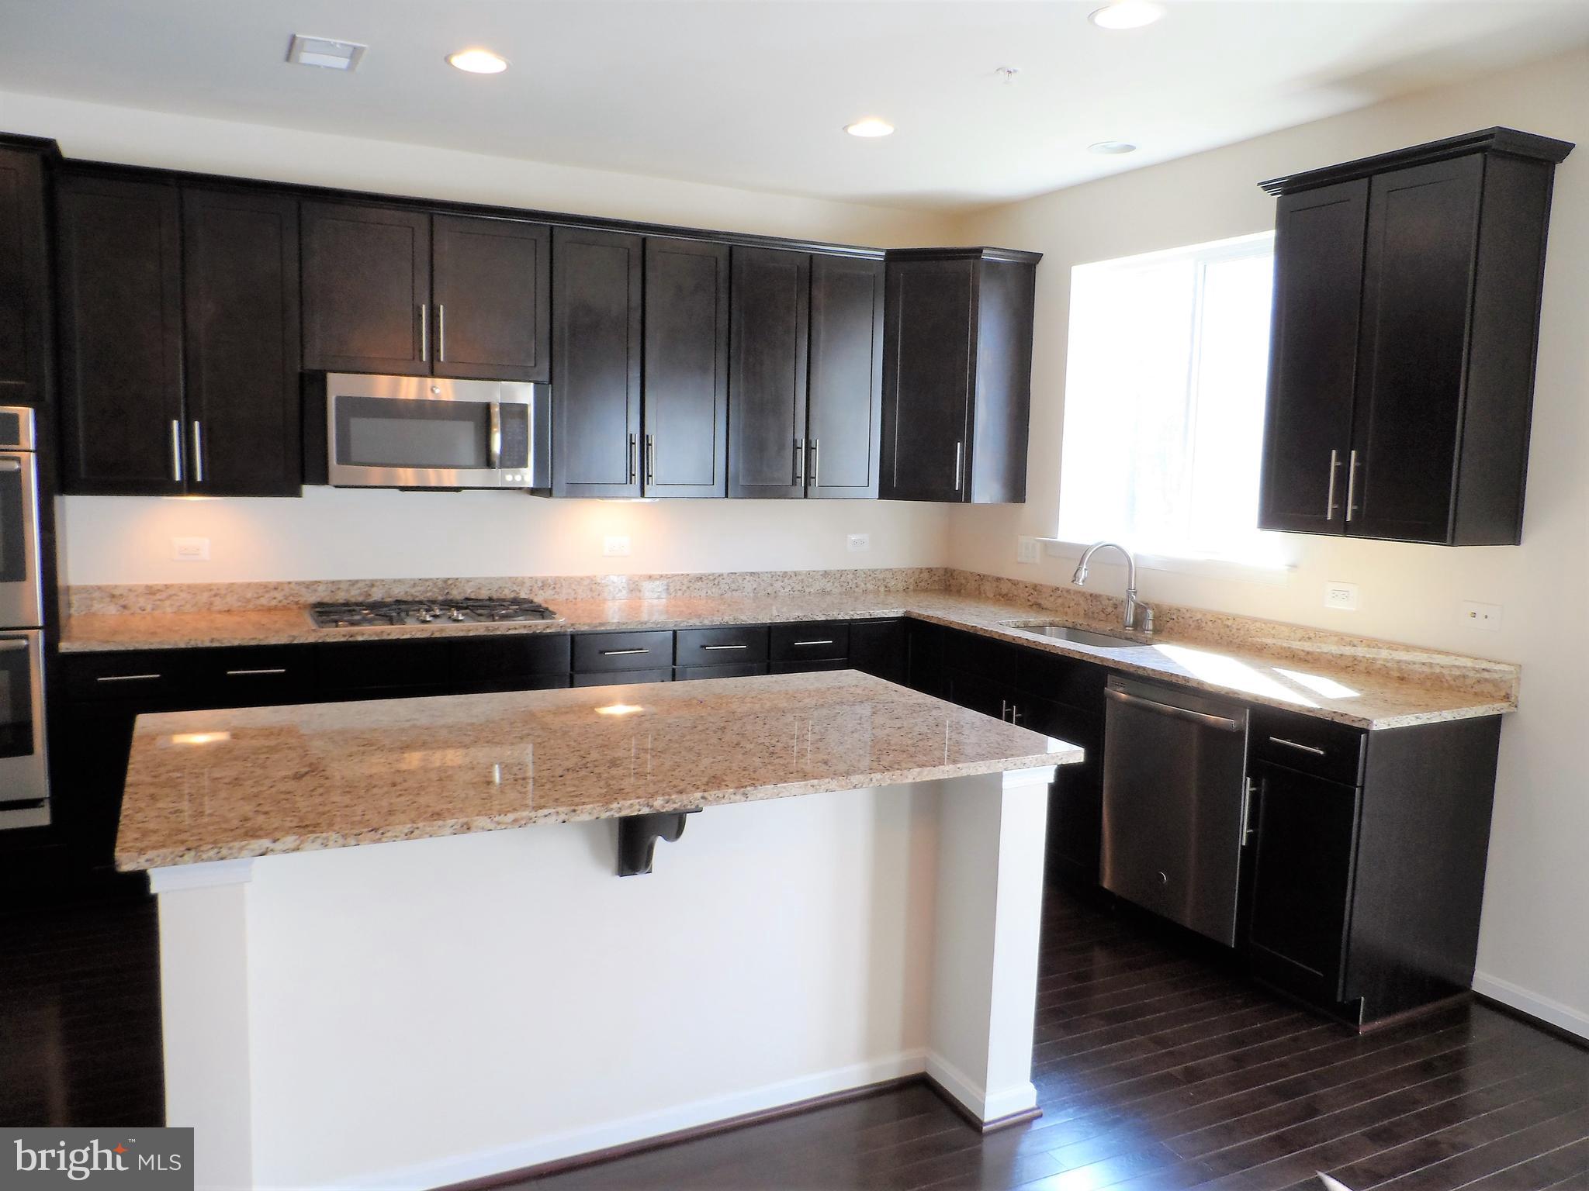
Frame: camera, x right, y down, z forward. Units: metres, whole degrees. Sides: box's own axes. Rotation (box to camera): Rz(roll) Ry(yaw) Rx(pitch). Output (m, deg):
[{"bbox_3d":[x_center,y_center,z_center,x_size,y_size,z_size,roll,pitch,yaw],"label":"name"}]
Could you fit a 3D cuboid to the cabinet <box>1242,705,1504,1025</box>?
[{"bbox_3d":[1.724,0.771,3.337,0.632,0.876,0.369,-2,8,-27],"label":"cabinet"}]

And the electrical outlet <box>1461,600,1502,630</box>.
[{"bbox_3d":[2.063,0.059,3.312,0.008,0.076,0.121,-2,8,-27],"label":"electrical outlet"}]

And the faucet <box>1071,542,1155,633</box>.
[{"bbox_3d":[1.266,-0.035,4.402,0.275,0.356,0.120,0,7,-13],"label":"faucet"}]

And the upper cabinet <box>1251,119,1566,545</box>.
[{"bbox_3d":[1.804,-0.728,3.340,0.385,1.105,0.740,-2,8,-27],"label":"upper cabinet"}]

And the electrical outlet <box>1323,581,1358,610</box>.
[{"bbox_3d":[1.846,0.001,3.725,0.008,0.083,0.121,-2,8,-27],"label":"electrical outlet"}]

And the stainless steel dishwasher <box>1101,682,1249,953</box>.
[{"bbox_3d":[1.484,0.680,3.745,0.615,0.775,0.597,-2,8,-27],"label":"stainless steel dishwasher"}]

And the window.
[{"bbox_3d":[1.513,-0.776,4.401,0.100,1.205,1.195,-2,8,-27],"label":"window"}]

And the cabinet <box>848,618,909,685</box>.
[{"bbox_3d":[0.229,0.503,5.196,0.332,0.875,0.632,-2,8,-27],"label":"cabinet"}]

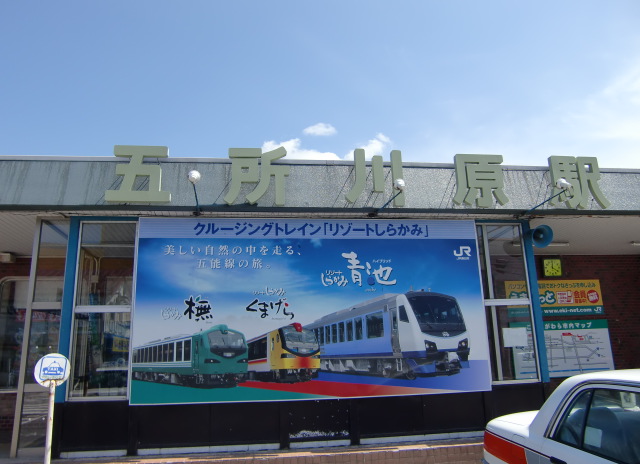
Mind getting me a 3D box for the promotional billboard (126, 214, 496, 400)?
[{"bbox_3d":[-0.043,1.117,7.995,5.430,2.740,0.100,0,-14,-8],"label":"promotional billboard"}]

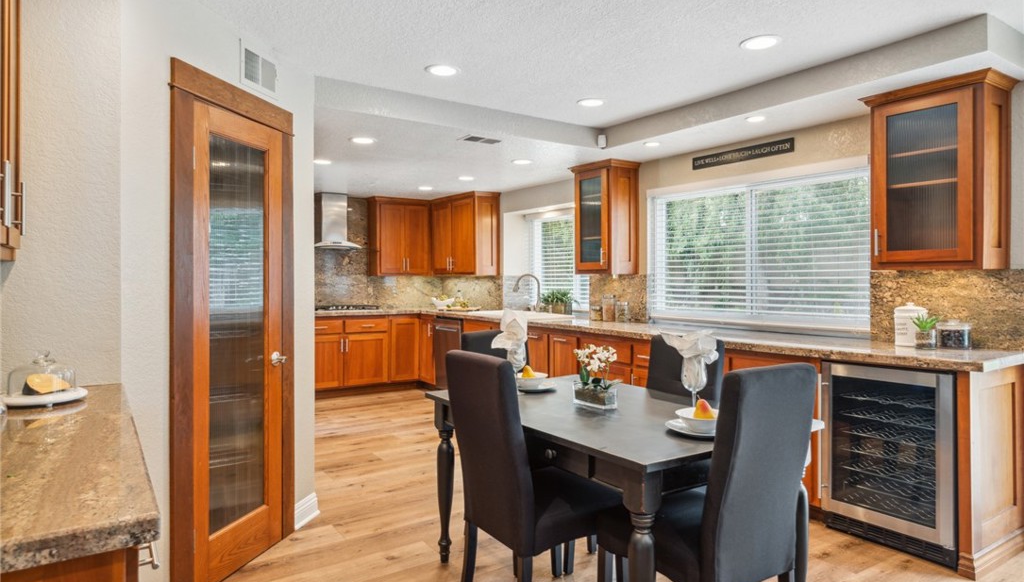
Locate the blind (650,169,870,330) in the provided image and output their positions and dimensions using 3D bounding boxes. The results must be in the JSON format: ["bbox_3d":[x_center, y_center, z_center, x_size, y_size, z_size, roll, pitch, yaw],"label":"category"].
[{"bbox_3d":[1.660,-0.266,4.418,0.060,0.980,1.720,-1,1,-34],"label":"blind"}]

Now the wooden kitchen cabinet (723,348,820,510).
[{"bbox_3d":[1.685,0.750,3.675,0.610,0.840,0.600,-1,1,-34],"label":"wooden kitchen cabinet"}]

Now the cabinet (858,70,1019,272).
[{"bbox_3d":[2.136,-0.550,3.152,0.379,0.899,0.583,0,1,-34],"label":"cabinet"}]

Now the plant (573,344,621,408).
[{"bbox_3d":[0.344,0.344,2.549,0.116,0.247,0.177,0,1,-34],"label":"plant"}]

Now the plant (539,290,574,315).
[{"bbox_3d":[0.456,0.121,6.386,0.180,0.280,0.360,-1,1,-34],"label":"plant"}]

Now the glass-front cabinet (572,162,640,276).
[{"bbox_3d":[0.774,-0.580,5.135,0.379,0.889,0.495,0,1,-34],"label":"glass-front cabinet"}]

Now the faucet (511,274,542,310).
[{"bbox_3d":[0.159,0.037,6.176,0.273,0.420,0.076,0,1,-22],"label":"faucet"}]

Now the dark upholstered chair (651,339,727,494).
[{"bbox_3d":[0.649,0.731,2.842,0.570,1.000,0.450,-1,1,-34],"label":"dark upholstered chair"}]

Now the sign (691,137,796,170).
[{"bbox_3d":[1.591,-0.951,4.384,0.020,0.092,0.820,-1,1,-34],"label":"sign"}]

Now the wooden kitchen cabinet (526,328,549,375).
[{"bbox_3d":[0.436,0.692,5.439,0.606,0.798,0.374,0,1,-34],"label":"wooden kitchen cabinet"}]

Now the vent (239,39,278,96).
[{"bbox_3d":[-1.145,-1.007,2.859,0.030,0.202,0.308,0,1,11],"label":"vent"}]

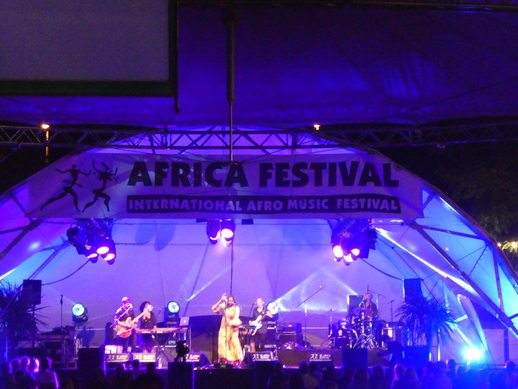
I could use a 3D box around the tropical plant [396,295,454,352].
[{"bbox_3d":[4.083,3.212,52.500,1.420,1.500,1.380,0,-2,0],"label":"tropical plant"}]

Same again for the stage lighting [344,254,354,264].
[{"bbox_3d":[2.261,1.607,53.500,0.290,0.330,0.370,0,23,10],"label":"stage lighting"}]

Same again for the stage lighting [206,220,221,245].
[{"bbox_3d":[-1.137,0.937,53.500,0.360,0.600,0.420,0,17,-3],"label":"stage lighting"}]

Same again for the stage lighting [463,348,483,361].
[{"bbox_3d":[5.285,3.961,53.000,0.460,0.310,0.300,0,-2,6],"label":"stage lighting"}]

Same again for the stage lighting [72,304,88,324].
[{"bbox_3d":[-4.711,3.140,56.500,0.420,0.580,0.420,-1,-3,19],"label":"stage lighting"}]

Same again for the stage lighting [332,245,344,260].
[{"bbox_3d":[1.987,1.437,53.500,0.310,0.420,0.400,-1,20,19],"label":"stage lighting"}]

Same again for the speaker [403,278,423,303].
[{"bbox_3d":[3.788,2.384,53.000,0.440,0.620,0.420,0,-2,12],"label":"speaker"}]

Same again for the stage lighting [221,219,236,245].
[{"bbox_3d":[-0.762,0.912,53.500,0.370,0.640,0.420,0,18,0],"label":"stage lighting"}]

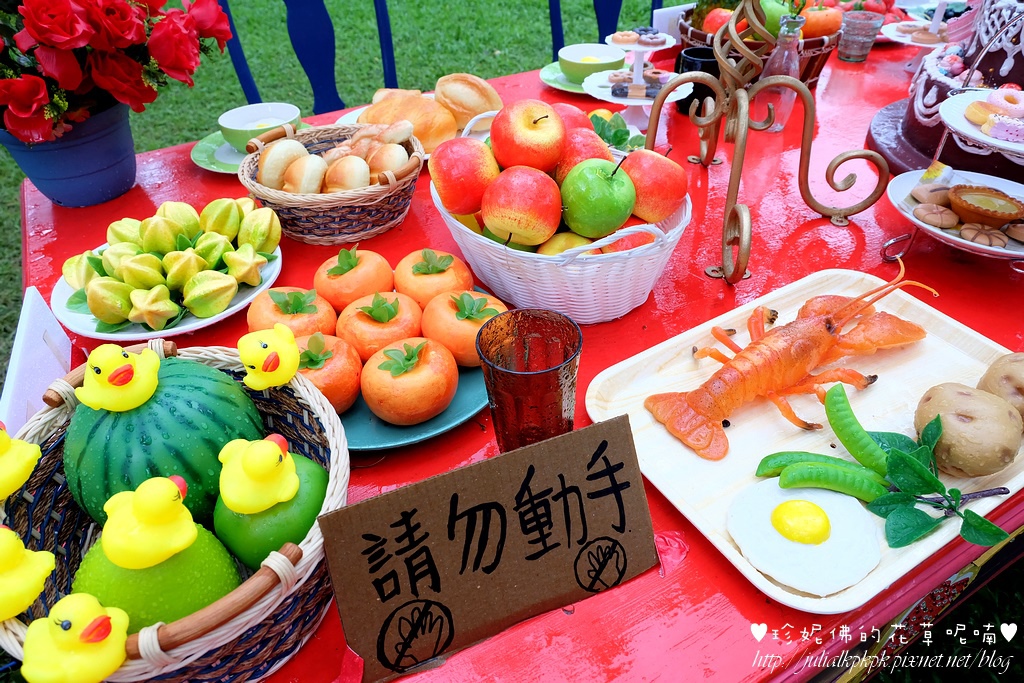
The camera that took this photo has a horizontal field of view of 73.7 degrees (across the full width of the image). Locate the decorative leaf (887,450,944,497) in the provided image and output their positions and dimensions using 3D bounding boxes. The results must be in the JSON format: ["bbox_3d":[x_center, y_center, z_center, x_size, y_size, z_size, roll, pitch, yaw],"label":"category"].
[{"bbox_3d":[0.279,0.091,0.473,0.031,0.014,0.050,-32,63,-32],"label":"decorative leaf"}]

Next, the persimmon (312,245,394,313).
[{"bbox_3d":[-0.156,-0.060,0.674,0.078,0.058,0.078,-2,38,0],"label":"persimmon"}]

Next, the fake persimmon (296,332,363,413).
[{"bbox_3d":[-0.161,0.026,0.563,0.075,0.058,0.075,-1,39,0],"label":"fake persimmon"}]

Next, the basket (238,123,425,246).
[{"bbox_3d":[-0.218,-0.204,0.855,0.240,0.086,0.212,25,45,30],"label":"basket"}]

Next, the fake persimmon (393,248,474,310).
[{"bbox_3d":[-0.075,-0.056,0.662,0.076,0.059,0.076,-1,39,0],"label":"fake persimmon"}]

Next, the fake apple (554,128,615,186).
[{"bbox_3d":[0.071,-0.187,0.720,0.076,0.072,0.076,-2,39,0],"label":"fake apple"}]

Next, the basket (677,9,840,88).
[{"bbox_3d":[0.444,-0.538,1.239,0.288,0.102,0.285,-2,38,0],"label":"basket"}]

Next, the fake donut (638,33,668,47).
[{"bbox_3d":[0.202,-0.431,0.975,0.041,0.014,0.041,-2,38,0],"label":"fake donut"}]

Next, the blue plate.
[{"bbox_3d":[-0.116,0.010,0.626,0.251,0.022,0.251,0,39,0],"label":"blue plate"}]

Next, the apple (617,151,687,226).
[{"bbox_3d":[0.146,-0.160,0.705,0.075,0.075,0.072,21,75,6],"label":"apple"}]

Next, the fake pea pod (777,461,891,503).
[{"bbox_3d":[0.233,0.101,0.497,0.074,0.017,0.022,8,40,11],"label":"fake pea pod"}]

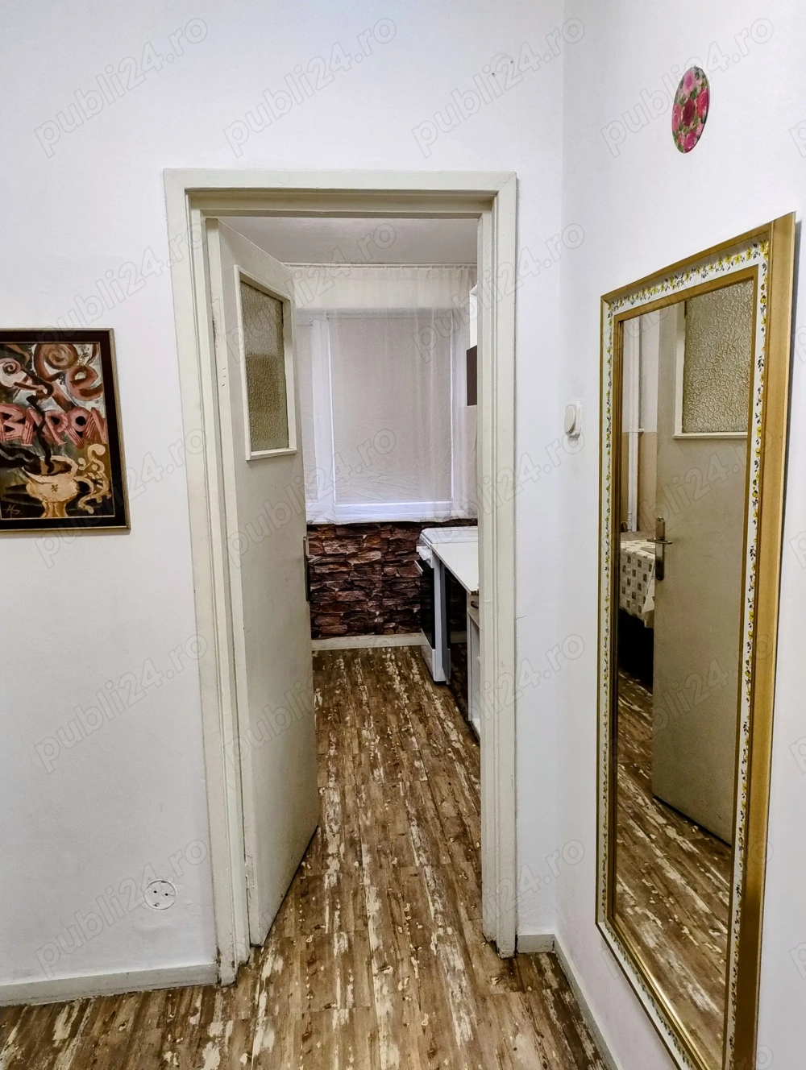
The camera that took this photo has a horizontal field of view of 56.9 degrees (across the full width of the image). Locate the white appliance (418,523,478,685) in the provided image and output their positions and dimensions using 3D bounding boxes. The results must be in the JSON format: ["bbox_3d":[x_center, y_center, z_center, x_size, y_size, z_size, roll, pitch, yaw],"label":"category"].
[{"bbox_3d":[0.406,0.406,4.582,0.590,0.840,0.530,-2,9,-6],"label":"white appliance"}]

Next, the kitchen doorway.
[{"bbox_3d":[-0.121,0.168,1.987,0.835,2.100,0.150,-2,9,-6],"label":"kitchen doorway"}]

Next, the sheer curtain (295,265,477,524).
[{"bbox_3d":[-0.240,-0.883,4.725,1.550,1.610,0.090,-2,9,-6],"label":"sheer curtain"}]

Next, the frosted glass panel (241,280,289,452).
[{"bbox_3d":[-0.423,-0.505,2.284,0.015,0.476,0.456,0,9,8],"label":"frosted glass panel"}]

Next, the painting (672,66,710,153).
[{"bbox_3d":[0.453,-0.678,1.184,0.012,0.126,0.126,-2,9,-6],"label":"painting"}]

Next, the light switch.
[{"bbox_3d":[0.404,-0.277,1.778,0.020,0.082,0.080,-2,9,-6],"label":"light switch"}]

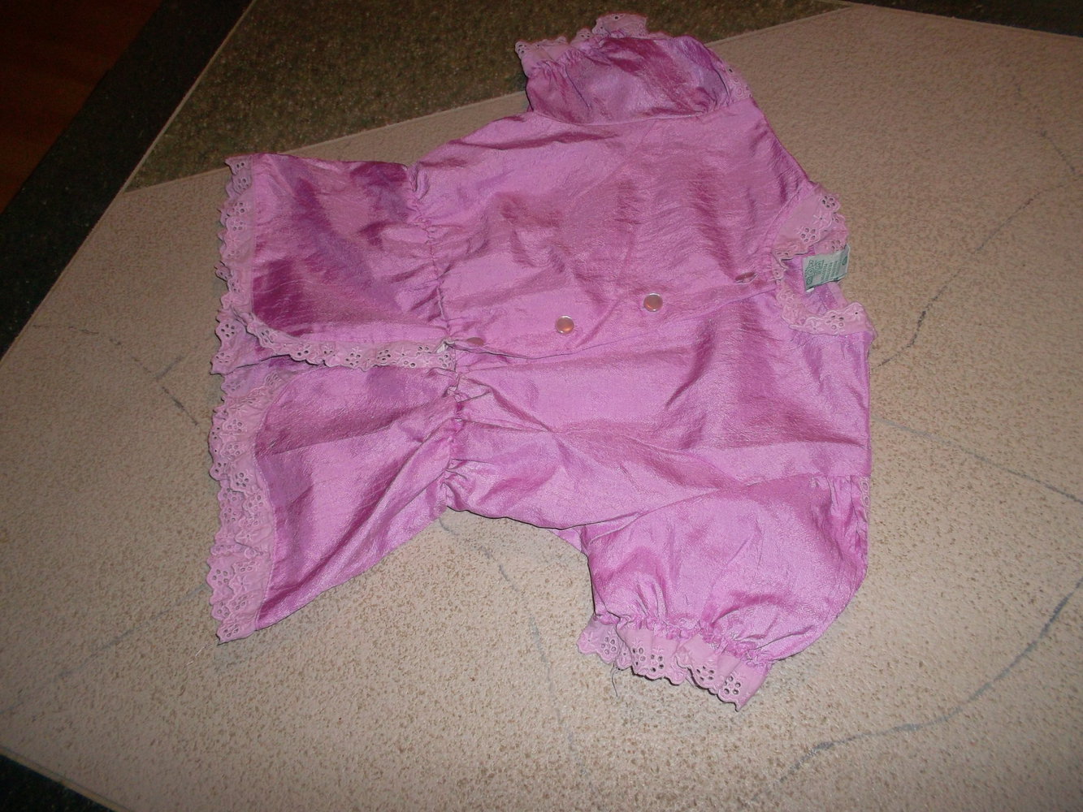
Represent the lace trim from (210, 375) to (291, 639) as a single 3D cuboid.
[{"bbox_3d":[-0.173,0.053,0.505,0.048,0.013,0.166,-5,63,4],"label":"lace trim"}]

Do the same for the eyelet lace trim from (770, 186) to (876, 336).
[{"bbox_3d":[0.164,-0.089,0.530,0.050,0.022,0.110,-5,63,4],"label":"eyelet lace trim"}]

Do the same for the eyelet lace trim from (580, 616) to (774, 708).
[{"bbox_3d":[0.065,0.125,0.437,0.092,0.018,0.027,16,66,14],"label":"eyelet lace trim"}]

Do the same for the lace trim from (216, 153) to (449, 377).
[{"bbox_3d":[-0.140,-0.099,0.576,0.155,0.018,0.202,-9,62,2],"label":"lace trim"}]

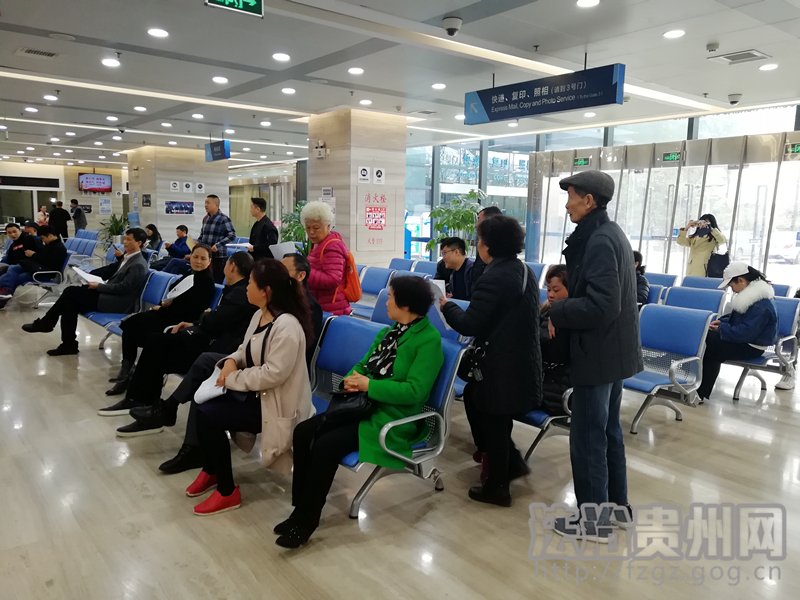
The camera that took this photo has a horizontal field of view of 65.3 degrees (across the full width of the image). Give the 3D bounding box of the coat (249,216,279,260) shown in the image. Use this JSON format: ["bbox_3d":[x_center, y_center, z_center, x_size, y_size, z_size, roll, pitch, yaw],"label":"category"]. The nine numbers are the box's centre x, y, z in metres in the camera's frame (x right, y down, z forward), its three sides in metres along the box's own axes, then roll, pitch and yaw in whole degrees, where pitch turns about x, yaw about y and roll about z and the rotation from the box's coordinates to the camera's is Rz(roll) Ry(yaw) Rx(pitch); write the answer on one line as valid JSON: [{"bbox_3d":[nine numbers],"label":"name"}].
[{"bbox_3d":[-1.991,-0.888,9.100,0.420,0.680,0.500,0,8,-6],"label":"coat"}]

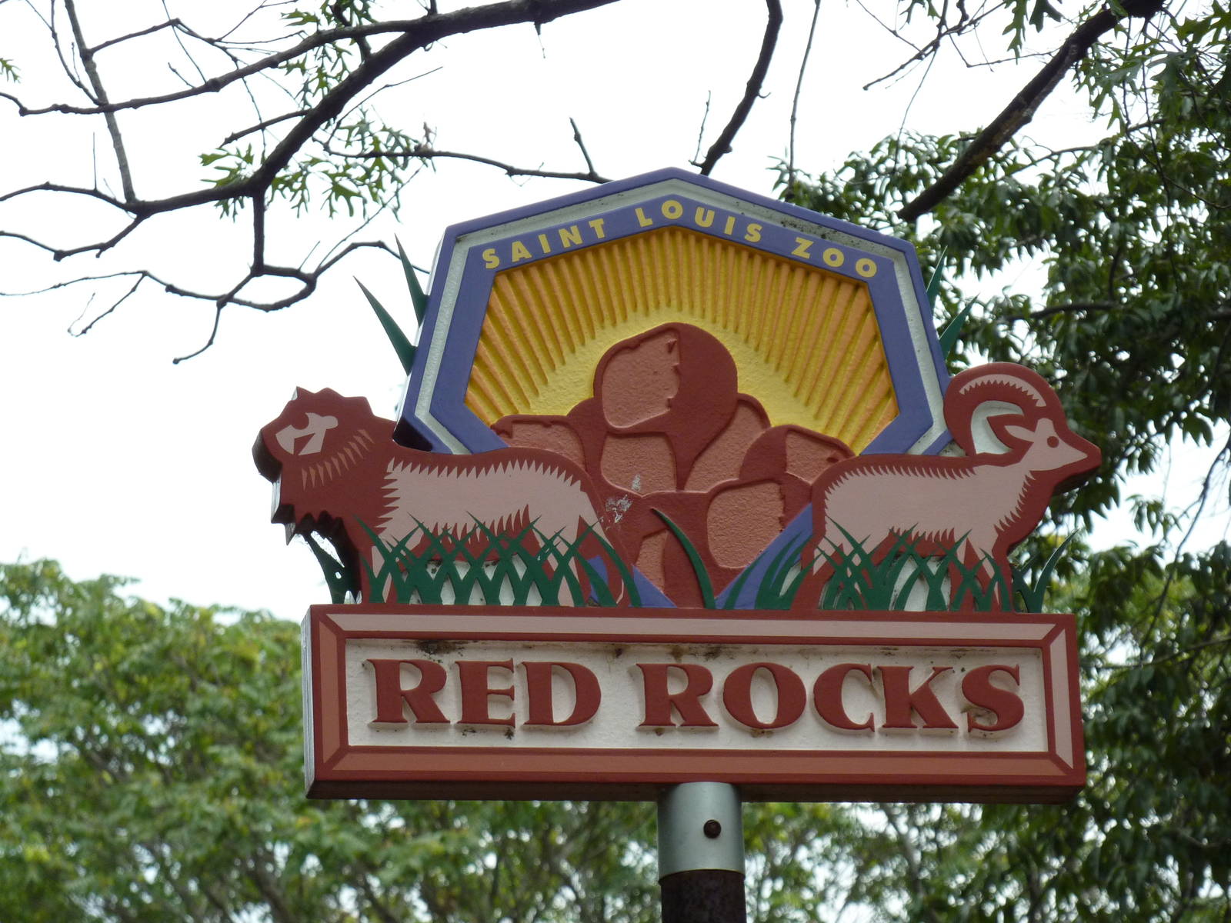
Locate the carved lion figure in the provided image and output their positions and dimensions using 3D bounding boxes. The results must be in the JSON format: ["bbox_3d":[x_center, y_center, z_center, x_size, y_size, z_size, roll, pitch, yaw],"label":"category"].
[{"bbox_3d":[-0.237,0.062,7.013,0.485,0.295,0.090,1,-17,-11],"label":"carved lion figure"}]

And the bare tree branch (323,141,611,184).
[{"bbox_3d":[-0.217,-0.438,7.650,0.430,0.060,0.100,-2,-16,0],"label":"bare tree branch"}]

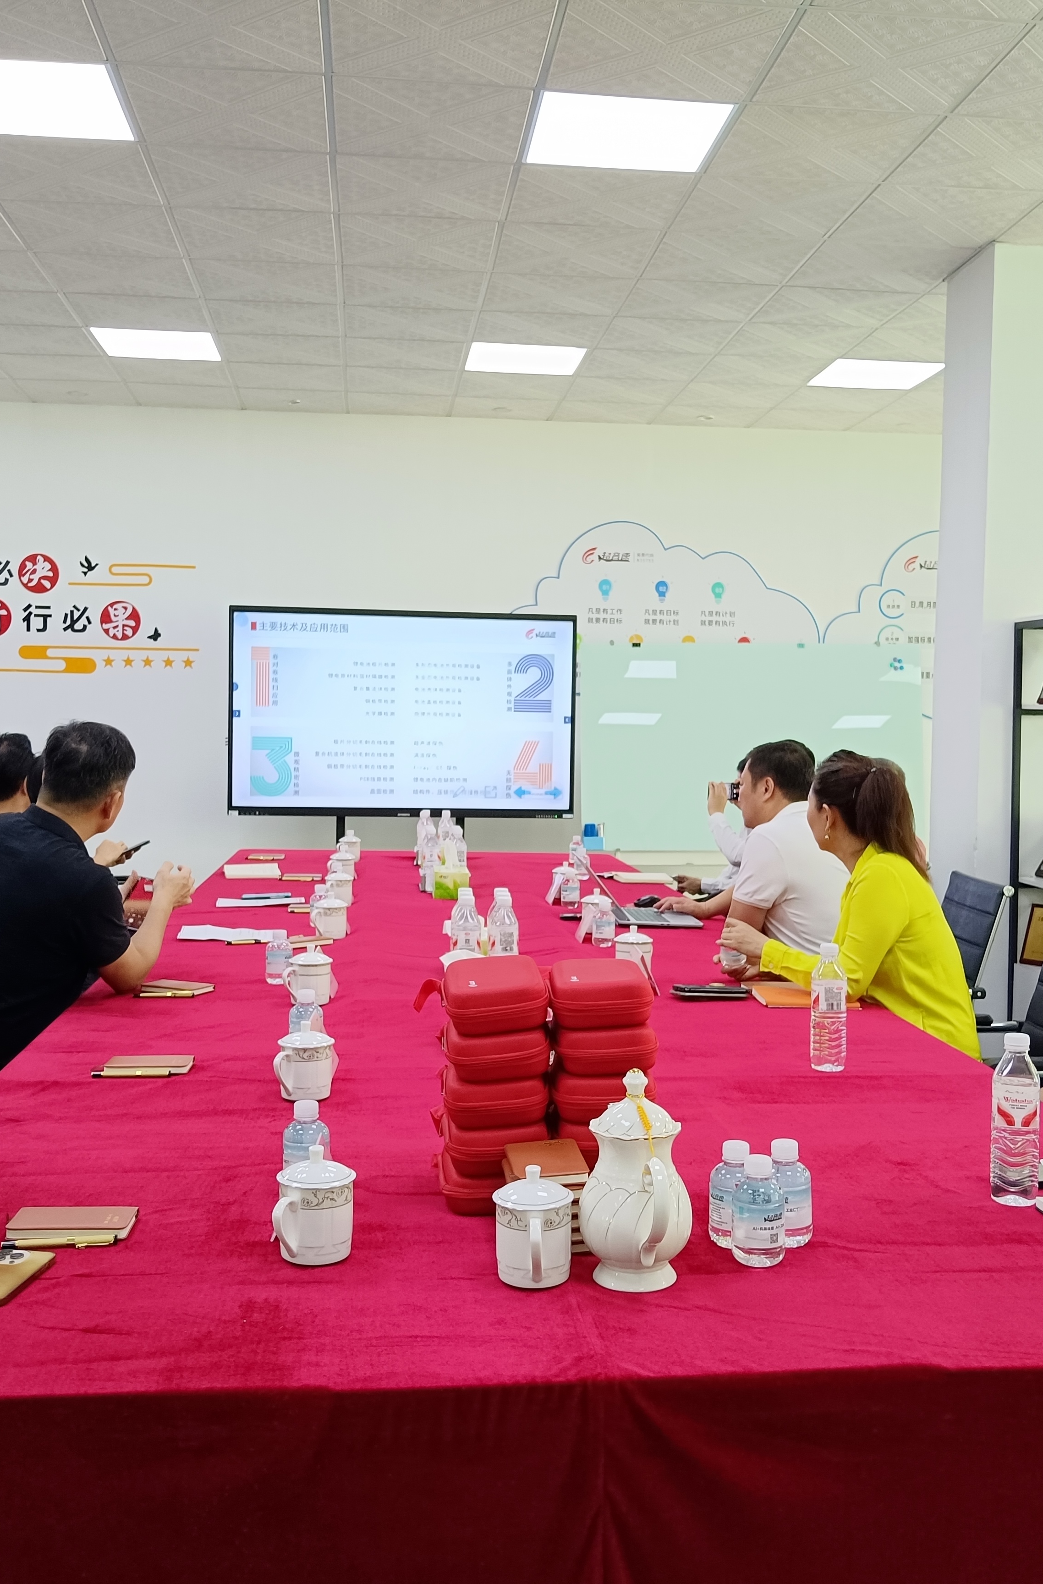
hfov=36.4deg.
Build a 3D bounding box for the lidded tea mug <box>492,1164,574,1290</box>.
[{"bbox_3d":[0.015,0.499,1.825,0.091,0.131,0.115,1,2,-2],"label":"lidded tea mug"}]

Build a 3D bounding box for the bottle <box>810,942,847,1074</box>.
[{"bbox_3d":[0.566,0.397,2.912,0.065,0.222,0.065,1,2,-6],"label":"bottle"}]

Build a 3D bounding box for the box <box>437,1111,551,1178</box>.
[{"bbox_3d":[-0.040,0.441,2.049,0.138,0.060,0.170,1,2,-5],"label":"box"}]

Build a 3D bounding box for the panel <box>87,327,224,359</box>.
[{"bbox_3d":[-1.768,-2.190,7.746,0.580,0.030,0.580,1,2,-6],"label":"panel"}]

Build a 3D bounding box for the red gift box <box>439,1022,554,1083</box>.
[{"bbox_3d":[-0.035,0.343,2.164,0.134,0.060,0.200,-4,3,-2],"label":"red gift box"}]

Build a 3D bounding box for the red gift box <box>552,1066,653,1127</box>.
[{"bbox_3d":[0.104,0.404,2.180,0.134,0.060,0.200,0,2,-2],"label":"red gift box"}]

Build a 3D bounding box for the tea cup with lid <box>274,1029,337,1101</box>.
[{"bbox_3d":[-0.375,0.456,2.710,0.091,0.129,0.115,3,3,39],"label":"tea cup with lid"}]

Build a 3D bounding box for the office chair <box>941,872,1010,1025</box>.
[{"bbox_3d":[1.136,0.736,4.875,0.580,0.940,0.580,1,2,-6],"label":"office chair"}]

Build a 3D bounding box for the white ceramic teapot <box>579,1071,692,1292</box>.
[{"bbox_3d":[0.129,0.432,1.804,0.126,0.231,0.219,0,2,-18],"label":"white ceramic teapot"}]

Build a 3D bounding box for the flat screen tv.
[{"bbox_3d":[-0.654,-0.438,8.950,1.950,1.155,0.090,1,2,-9],"label":"flat screen tv"}]

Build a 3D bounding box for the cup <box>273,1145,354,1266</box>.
[{"bbox_3d":[-0.244,0.476,1.834,0.091,0.126,0.122,2,2,29],"label":"cup"}]

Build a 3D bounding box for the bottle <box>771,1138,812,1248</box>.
[{"bbox_3d":[0.326,0.487,1.932,0.060,0.119,0.060,1,2,0],"label":"bottle"}]

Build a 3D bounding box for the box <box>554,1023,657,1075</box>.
[{"bbox_3d":[0.107,0.331,2.119,0.115,0.059,0.180,1,2,-9],"label":"box"}]

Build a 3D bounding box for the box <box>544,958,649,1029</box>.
[{"bbox_3d":[0.100,0.264,2.106,0.138,0.060,0.170,1,2,-4],"label":"box"}]

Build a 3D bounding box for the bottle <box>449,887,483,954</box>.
[{"bbox_3d":[-0.128,0.365,3.732,0.067,0.235,0.067,1,2,-2],"label":"bottle"}]

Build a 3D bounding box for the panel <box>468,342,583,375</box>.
[{"bbox_3d":[0.020,-2.150,7.892,0.590,0.030,0.590,1,2,-6],"label":"panel"}]

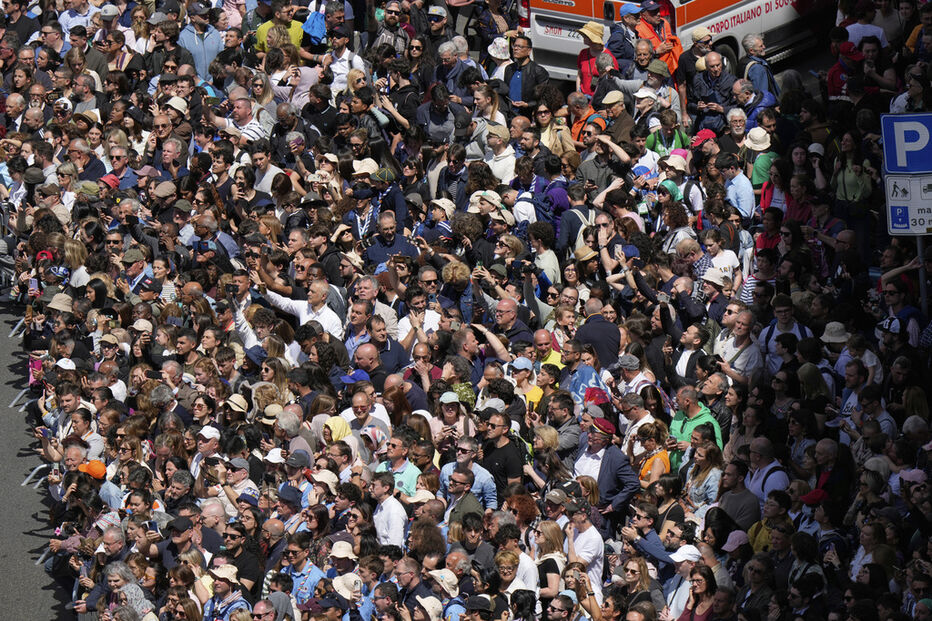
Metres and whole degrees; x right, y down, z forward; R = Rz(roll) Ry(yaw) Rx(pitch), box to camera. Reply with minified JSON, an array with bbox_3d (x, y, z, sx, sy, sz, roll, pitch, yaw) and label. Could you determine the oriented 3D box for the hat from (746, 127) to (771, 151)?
[{"bbox_3d":[2.851,-1.678,101.271,0.280,0.150,0.270,3,19,-1],"label":"hat"}]

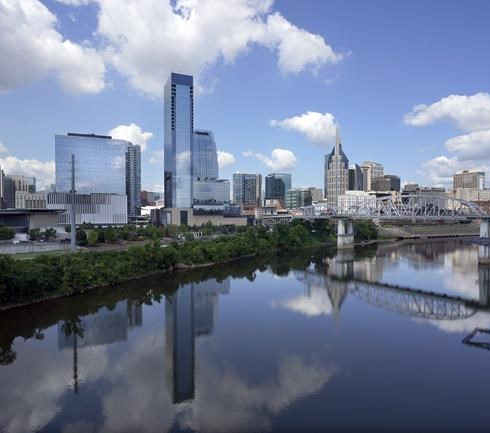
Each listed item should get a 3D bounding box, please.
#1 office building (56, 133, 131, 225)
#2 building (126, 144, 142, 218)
[{"bbox_3d":[-160.590,-34.700,344.000,76.000,92.000,42.000,-1,1,-22],"label":"office building"},{"bbox_3d":[-142.130,-39.280,411.440,21.000,94.000,27.000,-1,1,-24],"label":"building"}]

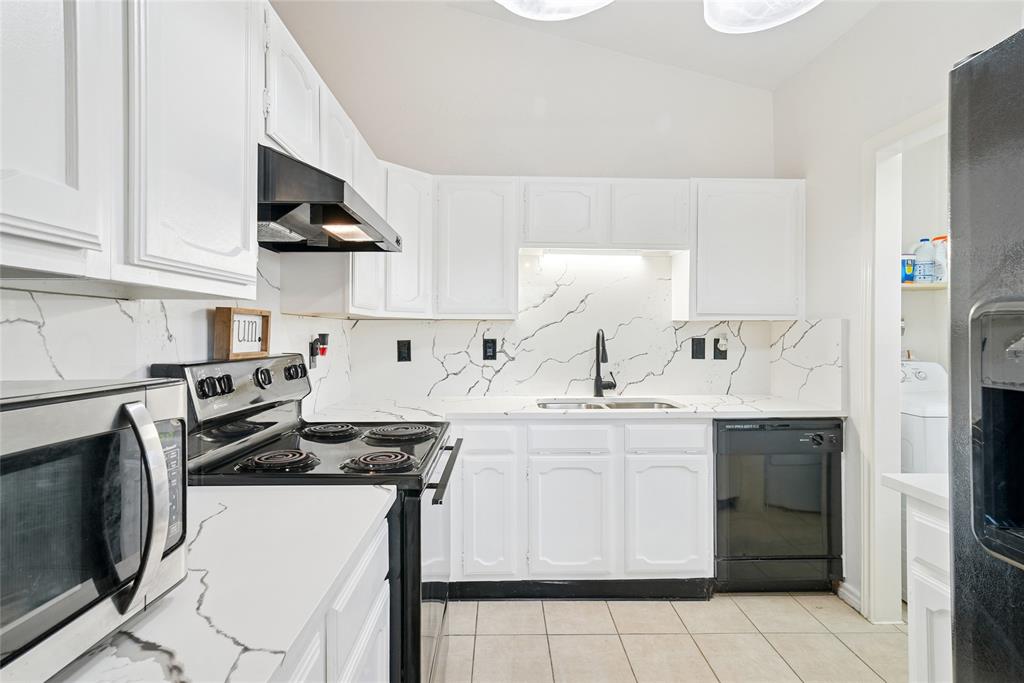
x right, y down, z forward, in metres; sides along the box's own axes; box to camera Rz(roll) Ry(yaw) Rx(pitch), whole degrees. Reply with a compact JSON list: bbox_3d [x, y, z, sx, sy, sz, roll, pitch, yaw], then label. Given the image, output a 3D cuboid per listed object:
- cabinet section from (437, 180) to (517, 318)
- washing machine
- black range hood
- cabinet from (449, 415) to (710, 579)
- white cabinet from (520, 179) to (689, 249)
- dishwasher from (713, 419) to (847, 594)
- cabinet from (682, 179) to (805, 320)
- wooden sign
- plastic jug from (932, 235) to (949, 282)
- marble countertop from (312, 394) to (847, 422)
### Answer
[{"bbox_3d":[-0.195,-0.503,2.910,0.455,0.757,0.320,0,1,-1],"label":"cabinet section"},{"bbox_3d":[2.247,0.693,2.762,0.678,1.119,0.673,0,1,-1],"label":"washing machine"},{"bbox_3d":[-0.666,-0.427,1.650,0.480,0.148,0.752,0,1,-1],"label":"black range hood"},{"bbox_3d":[0.321,0.751,2.692,1.234,0.787,0.599,0,1,-1],"label":"cabinet"},{"bbox_3d":[0.477,-0.673,2.826,0.898,0.375,0.332,0,1,-1],"label":"white cabinet"},{"bbox_3d":[1.241,0.796,2.689,0.608,0.874,0.604,0,1,-1],"label":"dishwasher"},{"bbox_3d":[1.237,-0.486,2.848,0.610,0.747,0.332,0,1,-1],"label":"cabinet"},{"bbox_3d":[-0.858,-0.021,1.637,0.050,0.150,0.267,0,1,-1],"label":"wooden sign"},{"bbox_3d":[2.475,-0.467,2.950,0.095,0.290,0.070,0,1,-1],"label":"plastic jug"},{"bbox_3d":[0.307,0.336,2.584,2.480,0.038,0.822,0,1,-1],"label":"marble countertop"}]

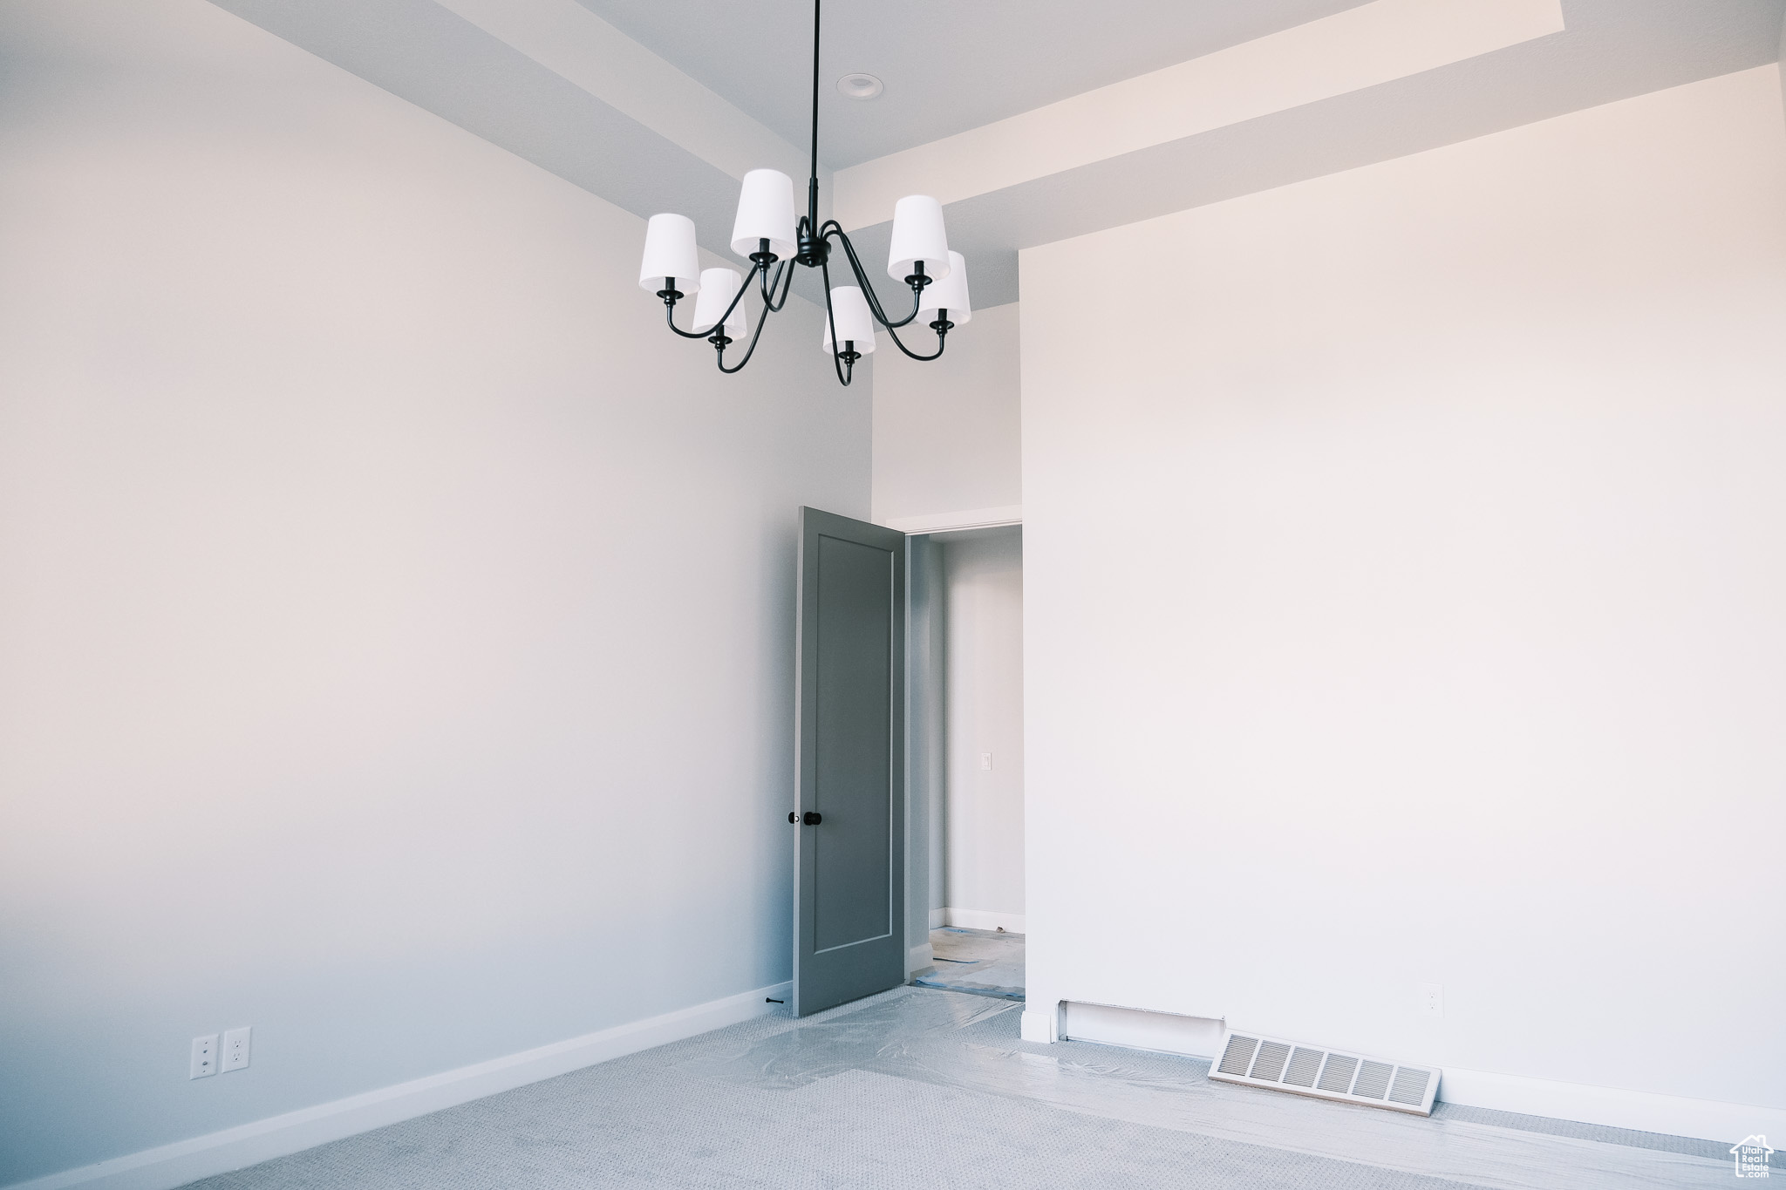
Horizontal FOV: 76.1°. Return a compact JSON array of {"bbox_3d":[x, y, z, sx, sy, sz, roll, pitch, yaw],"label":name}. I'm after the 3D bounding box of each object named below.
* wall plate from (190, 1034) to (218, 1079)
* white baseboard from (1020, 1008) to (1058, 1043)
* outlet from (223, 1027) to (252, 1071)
[{"bbox_3d":[-2.026,1.362,3.364,0.010,0.115,0.074,-4,-9,33],"label":"wall plate"},{"bbox_3d":[0.628,1.887,4.988,0.135,0.127,0.020,-4,-9,29],"label":"white baseboard"},{"bbox_3d":[-1.977,1.373,3.440,0.010,0.119,0.077,-4,-9,33],"label":"outlet"}]

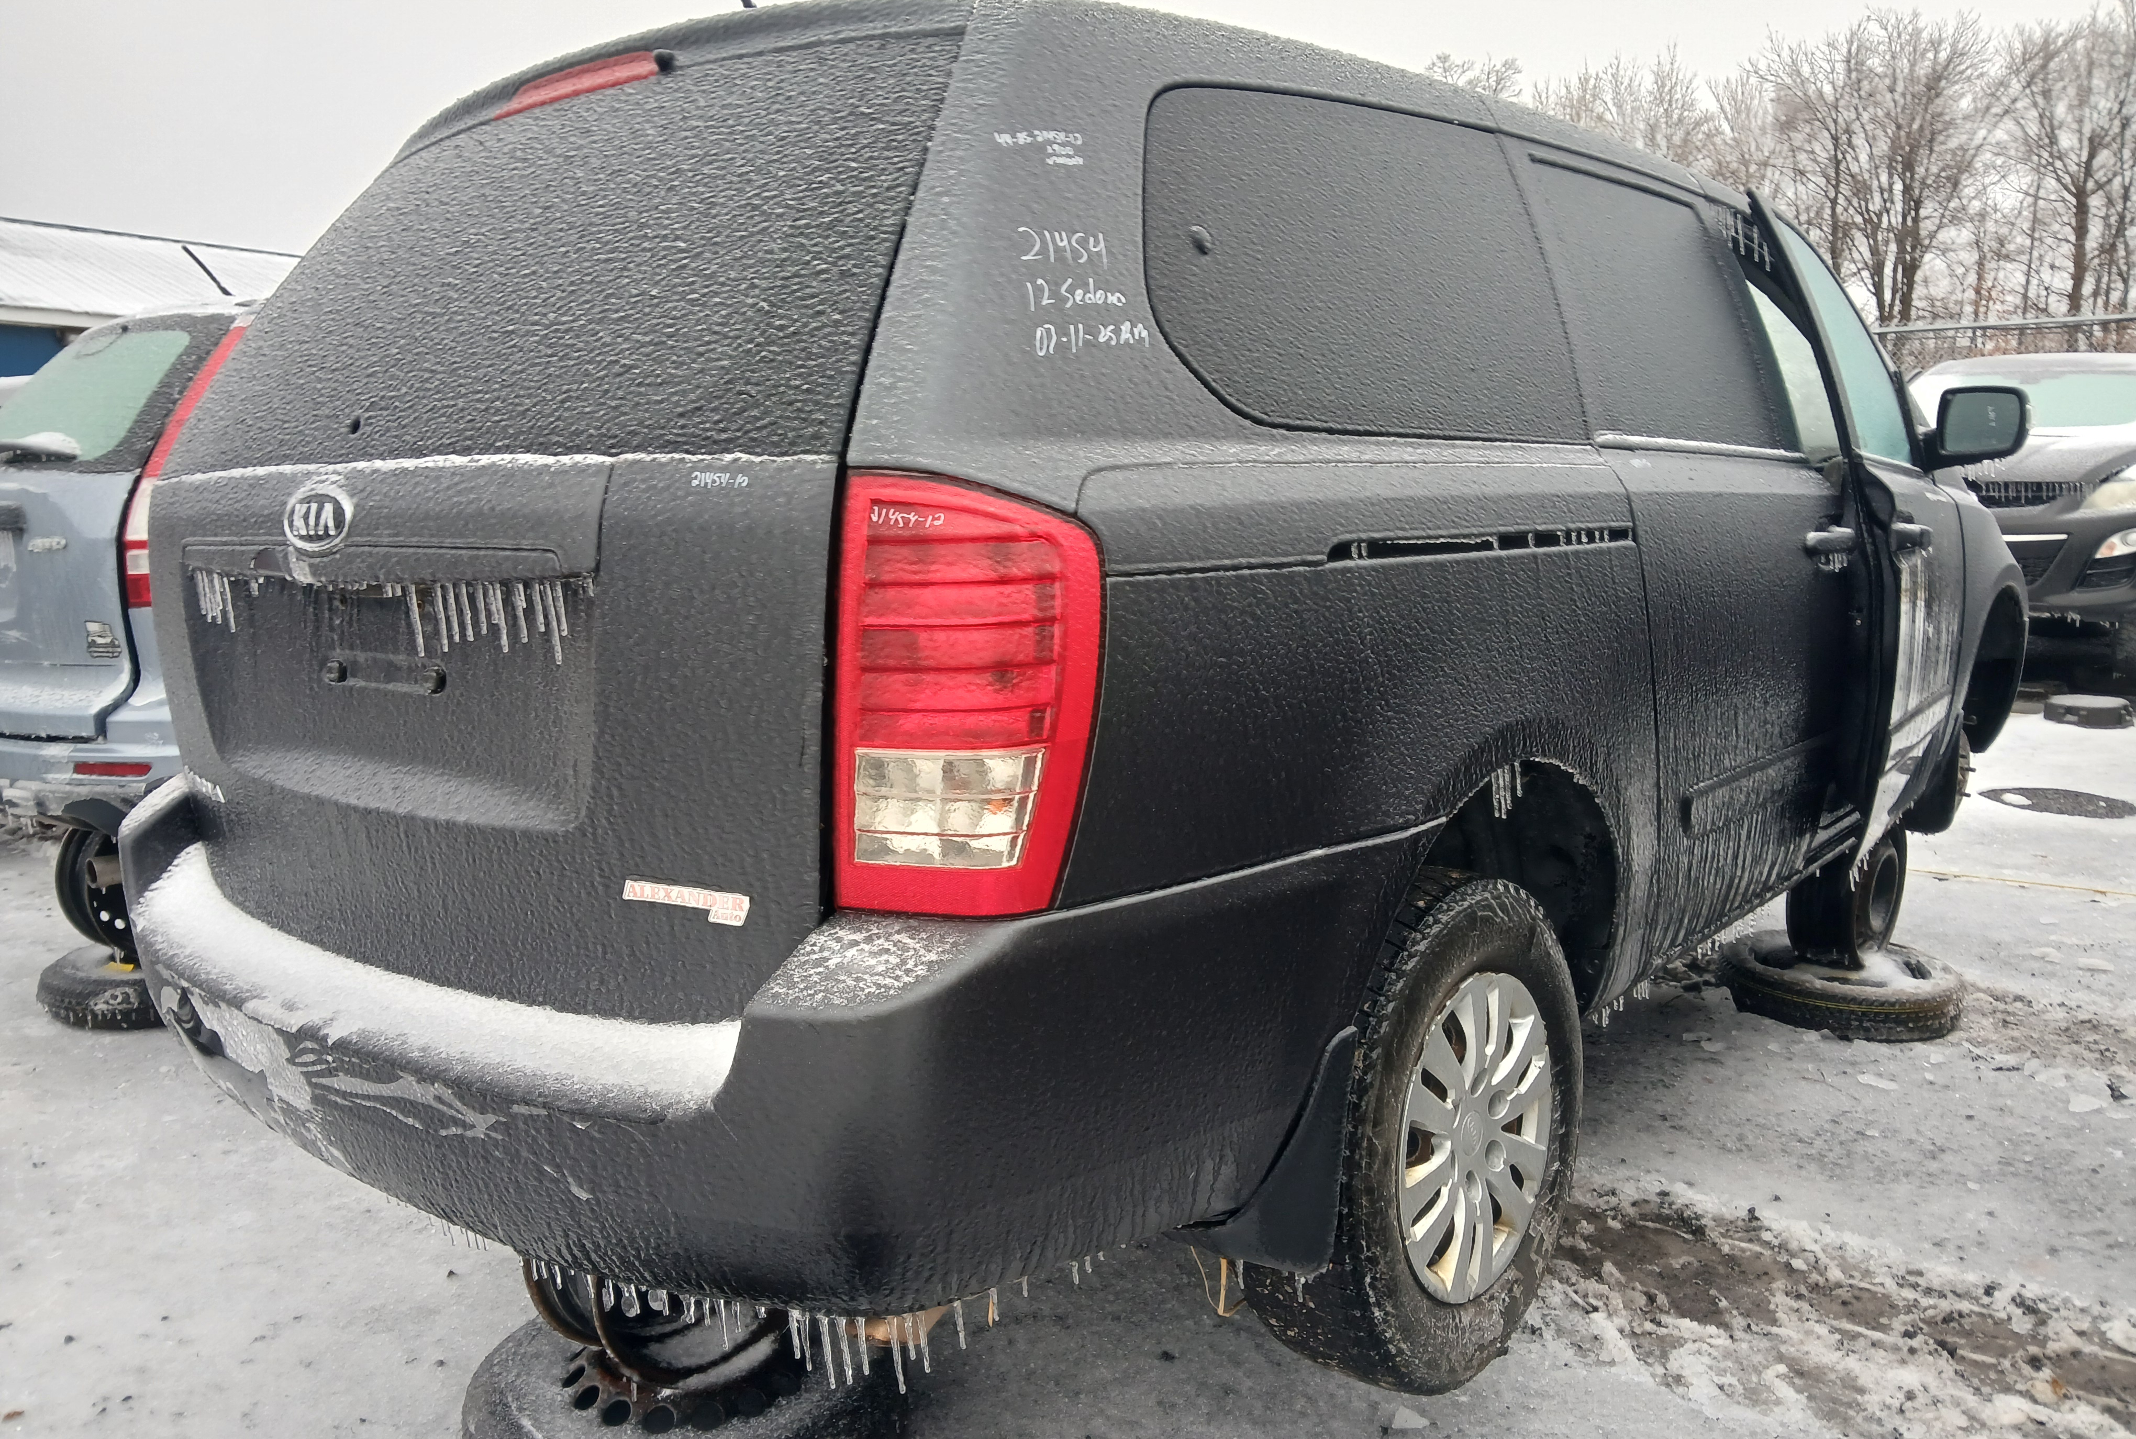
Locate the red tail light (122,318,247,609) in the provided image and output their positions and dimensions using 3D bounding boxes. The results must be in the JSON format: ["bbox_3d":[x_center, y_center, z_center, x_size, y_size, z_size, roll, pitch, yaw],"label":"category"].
[{"bbox_3d":[-2.112,-0.636,3.922,0.200,0.710,0.380,4,9,41],"label":"red tail light"}]

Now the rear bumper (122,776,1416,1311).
[{"bbox_3d":[-0.588,0.343,2.247,1.950,0.480,0.940,3,9,41],"label":"rear bumper"}]

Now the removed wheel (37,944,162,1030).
[{"bbox_3d":[-2.610,0.722,4.610,0.610,0.170,0.610,-2,7,0],"label":"removed wheel"}]

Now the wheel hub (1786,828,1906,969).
[{"bbox_3d":[1.961,0.404,4.078,0.200,0.440,0.440,4,9,41],"label":"wheel hub"}]

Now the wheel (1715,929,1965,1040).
[{"bbox_3d":[2.018,0.690,4.206,0.590,0.135,0.590,-2,7,0],"label":"wheel"}]

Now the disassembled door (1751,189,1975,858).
[{"bbox_3d":[1.808,-0.422,3.614,0.280,1.340,1.060,2,8,36],"label":"disassembled door"}]

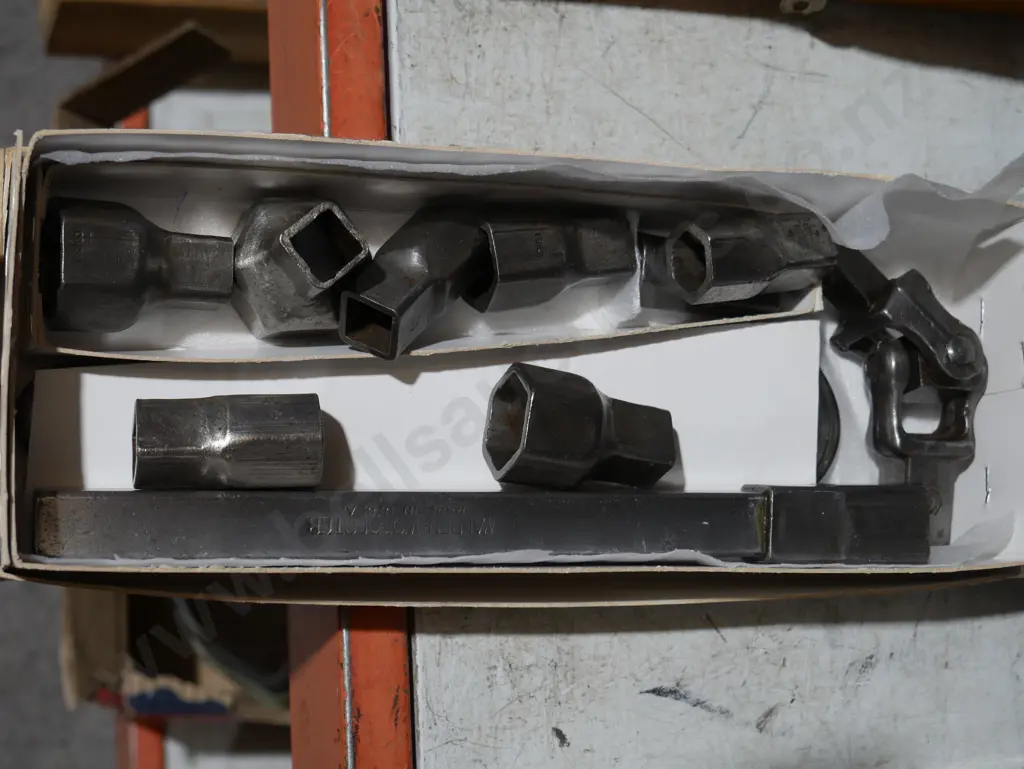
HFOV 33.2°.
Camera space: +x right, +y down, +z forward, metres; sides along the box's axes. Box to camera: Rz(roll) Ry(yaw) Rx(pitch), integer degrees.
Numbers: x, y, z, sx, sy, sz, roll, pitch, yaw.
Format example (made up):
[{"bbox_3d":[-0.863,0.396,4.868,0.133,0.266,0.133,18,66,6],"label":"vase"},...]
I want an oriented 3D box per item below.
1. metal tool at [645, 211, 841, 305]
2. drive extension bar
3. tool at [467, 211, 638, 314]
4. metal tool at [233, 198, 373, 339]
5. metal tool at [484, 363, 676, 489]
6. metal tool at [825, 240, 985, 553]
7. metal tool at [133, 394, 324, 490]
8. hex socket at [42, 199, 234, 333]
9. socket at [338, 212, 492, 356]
[{"bbox_3d":[0.082,-0.042,0.571,0.051,0.025,0.028,-6,86,-20],"label":"metal tool"},{"bbox_3d":[0.000,0.043,0.525,0.280,0.022,0.024,1,84,-16],"label":"drive extension bar"},{"bbox_3d":[0.013,-0.041,0.556,0.052,0.028,0.032,-7,86,-22],"label":"tool"},{"bbox_3d":[-0.066,-0.039,0.553,0.045,0.059,0.041,-10,85,-18],"label":"metal tool"},{"bbox_3d":[0.024,0.016,0.550,0.056,0.033,0.037,11,81,-23],"label":"metal tool"},{"bbox_3d":[0.143,0.003,0.616,0.054,0.040,0.112,-10,87,-15],"label":"metal tool"},{"bbox_3d":[-0.085,0.017,0.515,0.054,0.028,0.029,0,84,-16],"label":"metal tool"},{"bbox_3d":[-0.121,-0.039,0.559,0.060,0.039,0.044,0,85,-18],"label":"hex socket"},{"bbox_3d":[-0.030,-0.034,0.554,0.033,0.031,0.058,48,45,-6],"label":"socket"}]

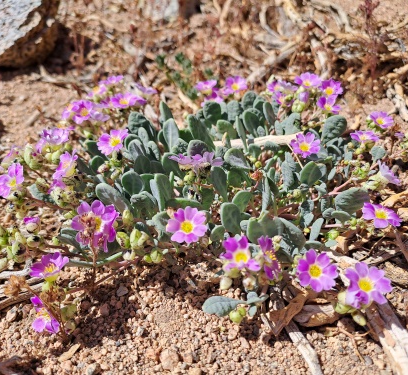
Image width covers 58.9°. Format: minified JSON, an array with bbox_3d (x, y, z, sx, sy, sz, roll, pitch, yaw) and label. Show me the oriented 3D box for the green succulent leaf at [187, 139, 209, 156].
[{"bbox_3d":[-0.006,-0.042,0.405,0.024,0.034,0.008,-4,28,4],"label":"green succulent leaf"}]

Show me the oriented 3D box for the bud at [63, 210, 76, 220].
[{"bbox_3d":[-0.119,0.025,0.319,0.011,0.009,0.010,10,35,-6],"label":"bud"}]

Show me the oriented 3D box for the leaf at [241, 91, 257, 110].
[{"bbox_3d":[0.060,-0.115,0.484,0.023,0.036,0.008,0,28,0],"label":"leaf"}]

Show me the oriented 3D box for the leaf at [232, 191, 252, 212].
[{"bbox_3d":[0.038,0.016,0.369,0.018,0.031,0.005,16,29,-7],"label":"leaf"}]

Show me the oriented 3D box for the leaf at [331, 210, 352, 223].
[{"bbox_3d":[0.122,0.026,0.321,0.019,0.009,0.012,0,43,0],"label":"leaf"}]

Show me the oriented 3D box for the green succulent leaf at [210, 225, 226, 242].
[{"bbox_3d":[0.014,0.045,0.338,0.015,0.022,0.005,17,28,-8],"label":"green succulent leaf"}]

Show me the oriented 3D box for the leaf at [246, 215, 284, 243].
[{"bbox_3d":[0.056,0.040,0.336,0.032,0.034,0.006,0,30,0],"label":"leaf"}]

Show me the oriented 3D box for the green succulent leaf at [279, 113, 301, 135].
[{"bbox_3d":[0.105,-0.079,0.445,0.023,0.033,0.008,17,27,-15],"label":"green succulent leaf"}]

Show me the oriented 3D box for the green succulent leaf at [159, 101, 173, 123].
[{"bbox_3d":[-0.048,-0.094,0.457,0.016,0.035,0.008,-14,28,-12],"label":"green succulent leaf"}]

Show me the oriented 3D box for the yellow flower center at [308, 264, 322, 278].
[{"bbox_3d":[0.085,0.064,0.274,0.010,0.004,0.010,-10,69,9],"label":"yellow flower center"}]

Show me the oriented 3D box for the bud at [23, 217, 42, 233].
[{"bbox_3d":[-0.136,0.030,0.287,0.011,0.013,0.011,-23,34,-26],"label":"bud"}]

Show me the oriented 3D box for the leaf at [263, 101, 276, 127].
[{"bbox_3d":[0.083,-0.093,0.453,0.016,0.036,0.009,3,30,30],"label":"leaf"}]

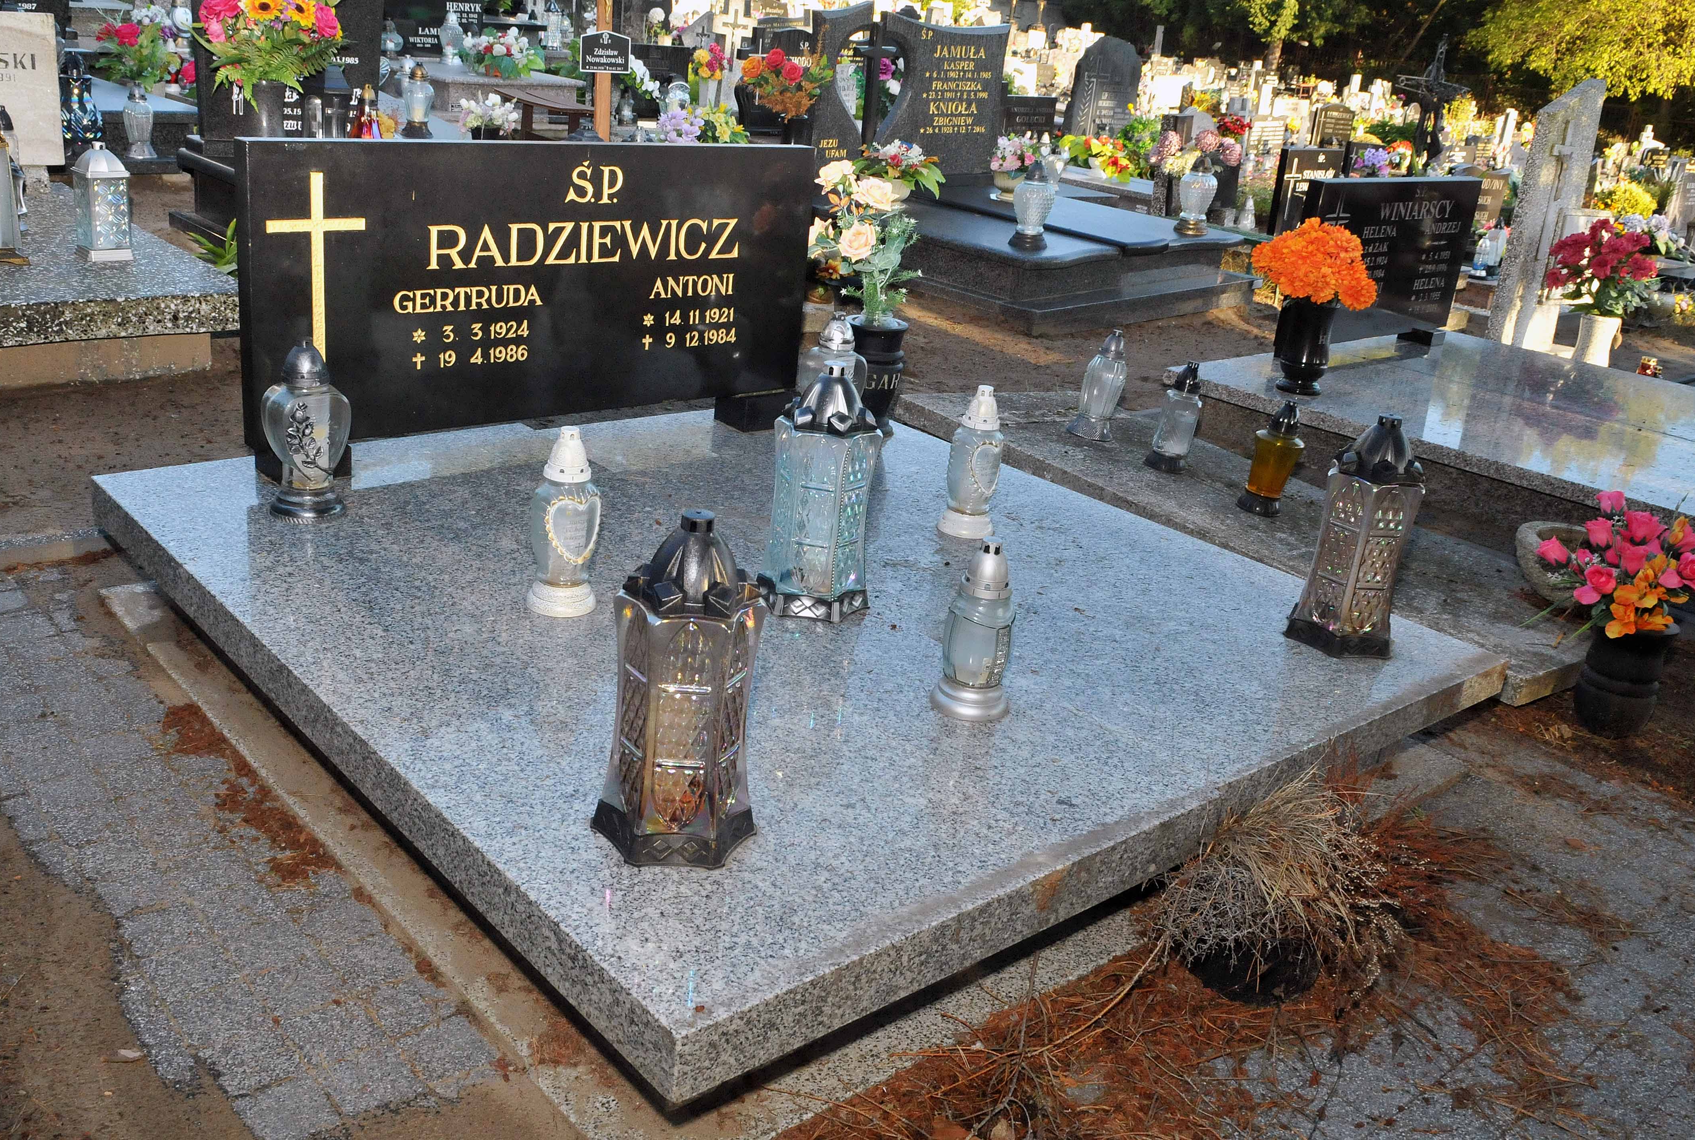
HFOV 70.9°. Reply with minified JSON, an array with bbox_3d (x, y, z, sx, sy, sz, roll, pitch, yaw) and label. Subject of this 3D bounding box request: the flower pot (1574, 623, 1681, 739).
[{"bbox_3d":[1.399,0.190,2.145,0.160,0.177,0.160,-14,29,-42],"label":"flower pot"}]

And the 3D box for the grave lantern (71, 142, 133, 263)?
[{"bbox_3d":[-2.053,-1.012,3.268,0.118,0.299,0.118,21,25,34],"label":"grave lantern"}]

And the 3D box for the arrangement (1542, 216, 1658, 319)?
[{"bbox_3d":[2.844,-1.137,4.497,0.420,0.360,0.400,-14,29,-42],"label":"arrangement"}]

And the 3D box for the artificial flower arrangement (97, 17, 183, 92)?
[{"bbox_3d":[-3.230,-2.355,5.442,0.367,0.315,0.347,-15,30,-39],"label":"artificial flower arrangement"}]

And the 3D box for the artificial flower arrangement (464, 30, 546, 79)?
[{"bbox_3d":[-2.113,-3.174,7.329,0.480,0.320,0.420,-14,29,-42],"label":"artificial flower arrangement"}]

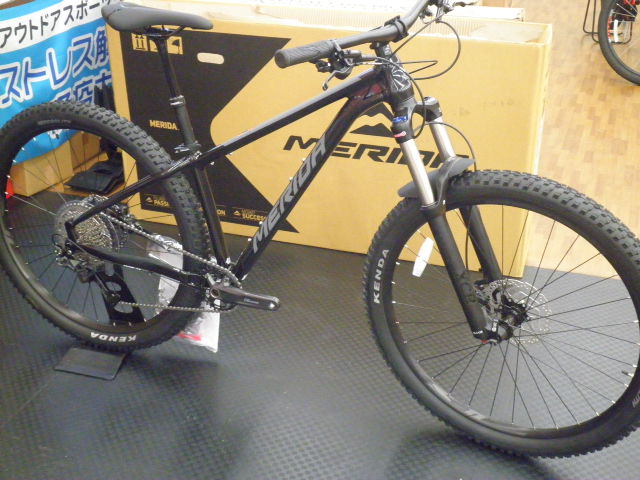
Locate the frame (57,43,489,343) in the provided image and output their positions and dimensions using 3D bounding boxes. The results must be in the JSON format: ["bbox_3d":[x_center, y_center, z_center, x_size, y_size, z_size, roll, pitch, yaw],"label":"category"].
[{"bbox_3d":[-0.104,-0.154,2.106,1.225,0.685,0.200,11,27,20],"label":"frame"}]

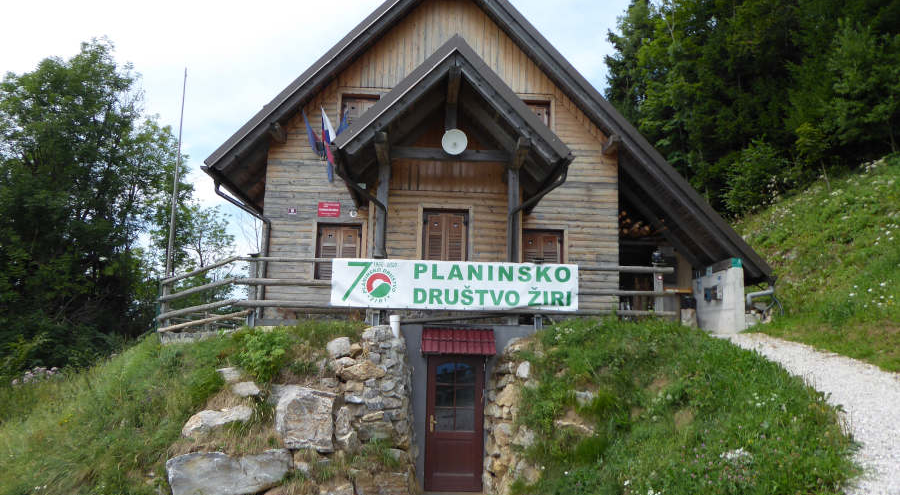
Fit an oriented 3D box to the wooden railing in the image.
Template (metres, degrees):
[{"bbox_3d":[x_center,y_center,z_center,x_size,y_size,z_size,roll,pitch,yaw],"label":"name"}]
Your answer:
[{"bbox_3d":[-1.006,0.995,11.141,9.310,1.220,2.420,2,-9,-2],"label":"wooden railing"}]

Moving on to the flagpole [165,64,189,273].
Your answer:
[{"bbox_3d":[-5.017,-1.056,11.414,0.100,4.680,0.100,2,-8,-2],"label":"flagpole"}]

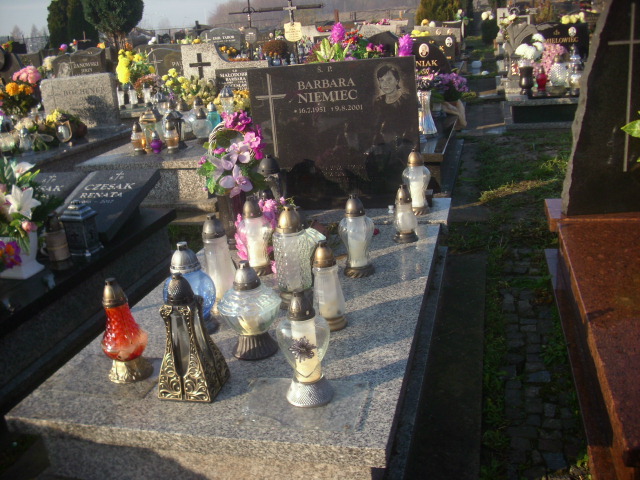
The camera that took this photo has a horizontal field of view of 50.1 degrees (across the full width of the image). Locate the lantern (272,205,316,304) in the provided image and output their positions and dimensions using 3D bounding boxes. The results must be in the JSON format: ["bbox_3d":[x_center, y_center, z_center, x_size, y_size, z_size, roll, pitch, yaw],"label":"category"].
[{"bbox_3d":[-0.086,0.054,2.290,0.165,0.355,0.135,0,18,14],"label":"lantern"}]

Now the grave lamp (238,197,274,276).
[{"bbox_3d":[-0.247,-0.018,2.639,0.137,0.304,0.137,0,18,14],"label":"grave lamp"}]

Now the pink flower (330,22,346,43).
[{"bbox_3d":[0.127,-1.415,4.700,0.100,0.150,0.100,0,19,15],"label":"pink flower"}]

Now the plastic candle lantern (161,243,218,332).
[{"bbox_3d":[-0.392,0.141,2.100,0.158,0.286,0.158,0,24,15],"label":"plastic candle lantern"}]

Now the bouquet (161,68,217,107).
[{"bbox_3d":[-1.230,-1.399,6.400,0.500,0.420,0.420,-9,17,-9],"label":"bouquet"}]

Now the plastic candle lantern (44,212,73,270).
[{"bbox_3d":[-1.132,0.003,2.942,0.112,0.239,0.112,0,19,15],"label":"plastic candle lantern"}]

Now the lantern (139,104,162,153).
[{"bbox_3d":[-1.365,-0.893,5.419,0.146,0.357,0.146,-6,17,1],"label":"lantern"}]

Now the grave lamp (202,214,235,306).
[{"bbox_3d":[-0.337,0.082,2.282,0.105,0.345,0.105,0,18,14],"label":"grave lamp"}]

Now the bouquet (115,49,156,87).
[{"bbox_3d":[-1.888,-1.755,7.000,0.400,0.400,0.350,0,19,15],"label":"bouquet"}]

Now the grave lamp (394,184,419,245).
[{"bbox_3d":[0.320,-0.097,2.578,0.094,0.213,0.094,0,24,15],"label":"grave lamp"}]

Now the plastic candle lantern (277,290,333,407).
[{"bbox_3d":[-0.040,0.264,1.717,0.136,0.290,0.116,-4,17,6],"label":"plastic candle lantern"}]

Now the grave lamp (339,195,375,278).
[{"bbox_3d":[0.131,-0.021,2.556,0.137,0.308,0.137,0,18,14],"label":"grave lamp"}]

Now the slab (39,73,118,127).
[{"bbox_3d":[-2.451,-1.422,7.000,0.820,0.510,0.120,-1,18,14],"label":"slab"}]

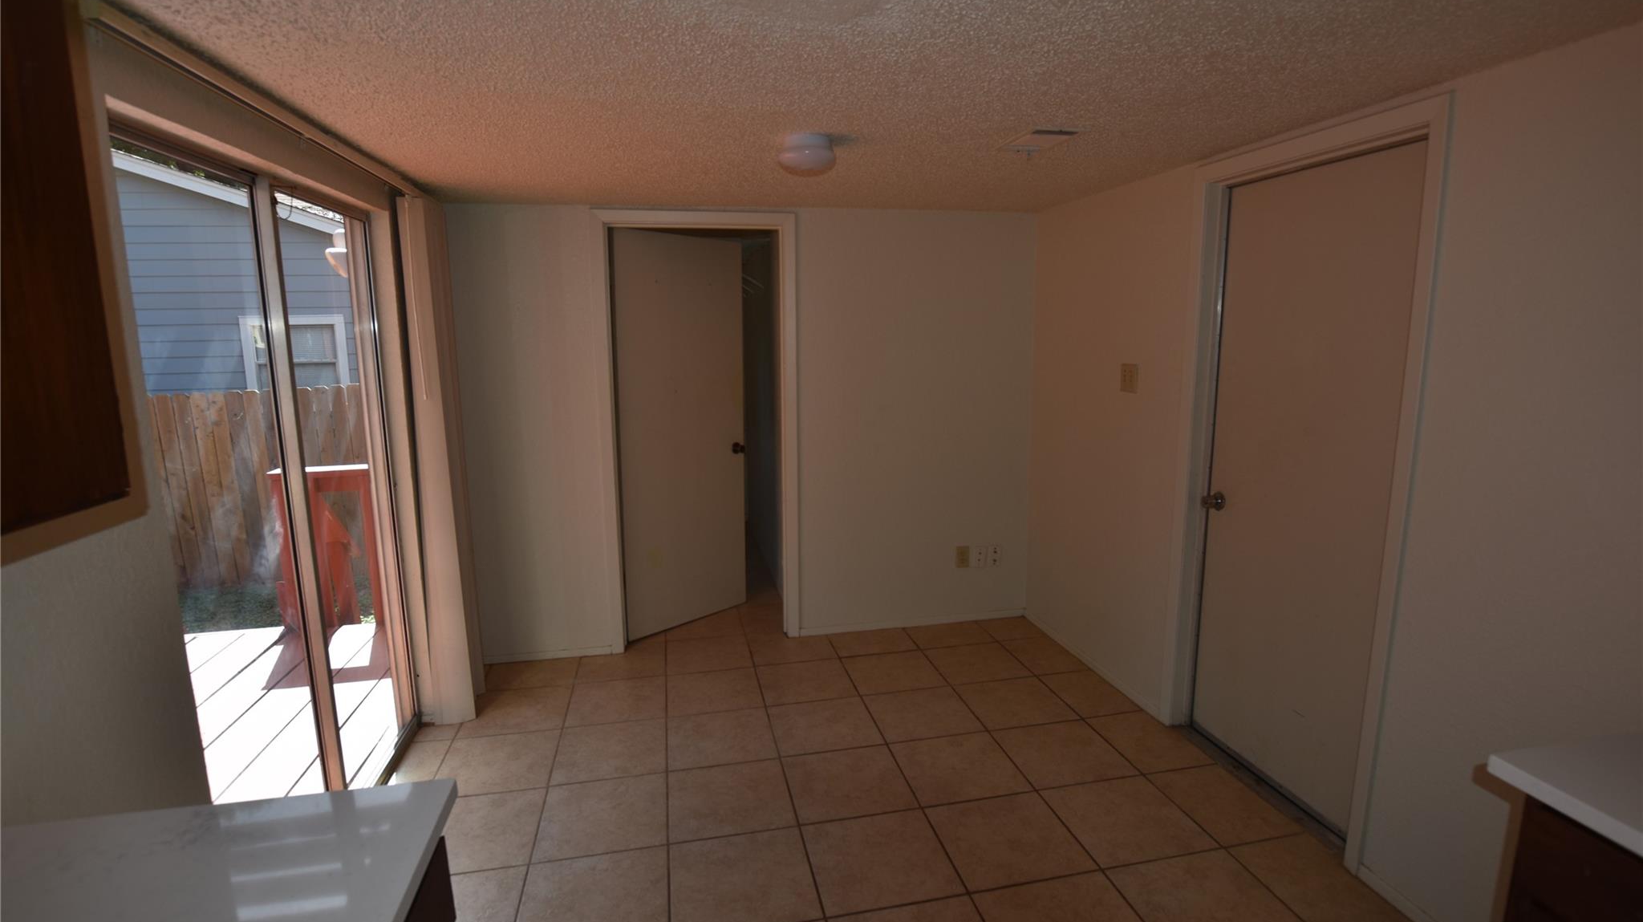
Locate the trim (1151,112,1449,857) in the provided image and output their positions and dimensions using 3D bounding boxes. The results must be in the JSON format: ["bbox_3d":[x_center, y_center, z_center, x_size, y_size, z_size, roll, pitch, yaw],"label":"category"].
[{"bbox_3d":[1.477,0.078,2.362,0.100,2.117,0.884,-3,10,-12],"label":"trim"}]

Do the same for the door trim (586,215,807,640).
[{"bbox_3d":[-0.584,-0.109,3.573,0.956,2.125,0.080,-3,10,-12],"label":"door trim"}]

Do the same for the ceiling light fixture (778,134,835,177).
[{"bbox_3d":[-0.044,-0.944,2.276,0.180,0.109,0.180,-1,10,0],"label":"ceiling light fixture"}]

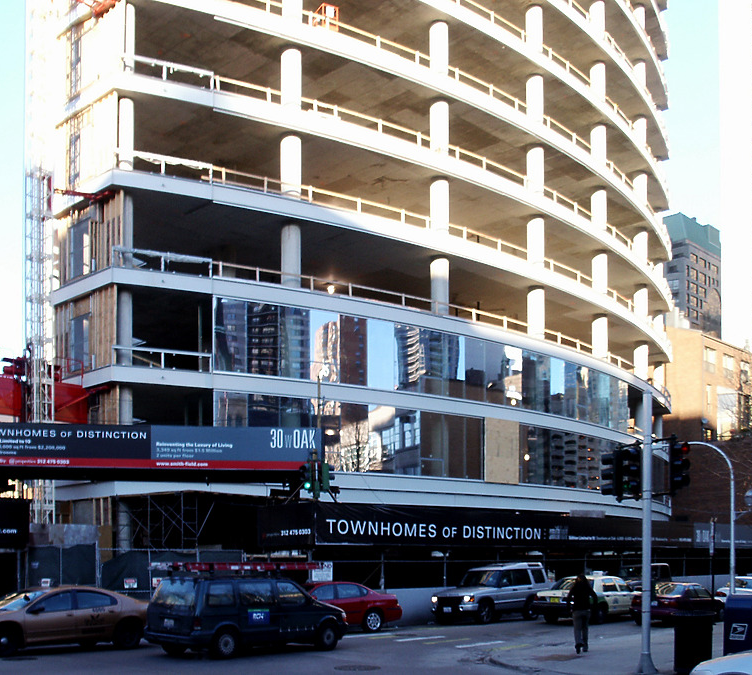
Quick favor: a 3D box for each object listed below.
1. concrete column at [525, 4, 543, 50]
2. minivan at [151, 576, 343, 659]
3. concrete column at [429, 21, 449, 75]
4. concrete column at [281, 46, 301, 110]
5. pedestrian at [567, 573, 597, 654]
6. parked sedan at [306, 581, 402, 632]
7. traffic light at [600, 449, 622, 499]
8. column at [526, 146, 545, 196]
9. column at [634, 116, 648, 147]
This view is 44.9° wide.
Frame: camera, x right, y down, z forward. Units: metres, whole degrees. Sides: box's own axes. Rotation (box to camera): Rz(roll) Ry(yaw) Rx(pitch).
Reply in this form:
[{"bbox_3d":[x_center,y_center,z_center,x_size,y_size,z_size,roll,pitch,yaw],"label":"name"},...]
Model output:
[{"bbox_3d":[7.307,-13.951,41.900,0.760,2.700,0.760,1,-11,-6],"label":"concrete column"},{"bbox_3d":[-2.789,6.297,20.800,1.820,1.720,4.500,-11,-15,43],"label":"minivan"},{"bbox_3d":[2.700,-12.086,39.000,0.780,2.950,0.780,0,-9,0],"label":"concrete column"},{"bbox_3d":[-3.529,-10.690,38.000,0.860,2.950,0.860,0,-13,0],"label":"concrete column"},{"bbox_3d":[4.426,5.945,19.600,0.580,1.700,0.400,-5,-14,19],"label":"pedestrian"},{"bbox_3d":[-1.613,7.493,25.300,1.850,1.460,5.050,-8,-12,43],"label":"parked sedan"},{"bbox_3d":[4.094,2.361,15.800,0.400,0.860,0.300,-10,-15,40],"label":"traffic light"},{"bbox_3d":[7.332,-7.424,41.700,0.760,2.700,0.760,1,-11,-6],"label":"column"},{"bbox_3d":[15.725,-11.631,54.000,0.800,2.950,0.800,-8,-12,43],"label":"column"}]

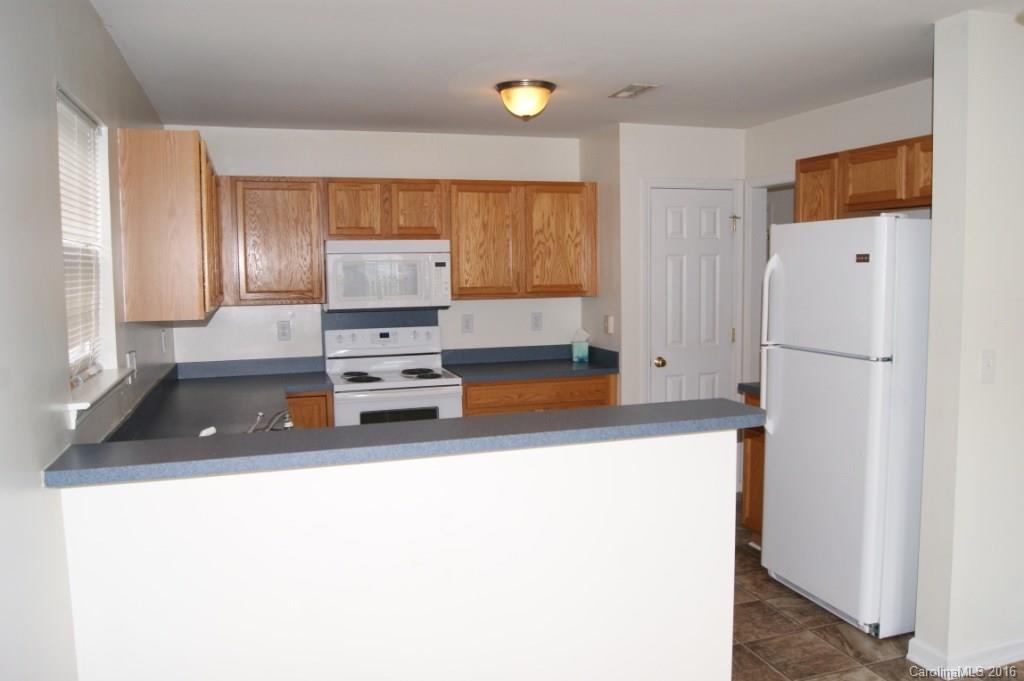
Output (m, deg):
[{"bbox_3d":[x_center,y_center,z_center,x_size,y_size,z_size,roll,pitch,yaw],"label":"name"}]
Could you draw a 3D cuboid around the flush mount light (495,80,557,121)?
[{"bbox_3d":[0.077,-1.154,3.728,0.298,0.175,0.298,-1,5,0],"label":"flush mount light"}]

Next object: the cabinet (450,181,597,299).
[{"bbox_3d":[0.043,-0.658,5.106,1.011,0.750,0.332,-3,5,-18],"label":"cabinet"}]

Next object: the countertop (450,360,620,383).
[{"bbox_3d":[0.103,0.194,5.045,1.034,0.040,0.620,-3,5,-18],"label":"countertop"}]

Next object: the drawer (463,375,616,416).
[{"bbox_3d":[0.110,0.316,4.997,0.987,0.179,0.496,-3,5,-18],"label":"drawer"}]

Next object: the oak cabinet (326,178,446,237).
[{"bbox_3d":[-0.803,-0.809,4.821,0.761,0.372,0.332,-3,5,-18],"label":"oak cabinet"}]

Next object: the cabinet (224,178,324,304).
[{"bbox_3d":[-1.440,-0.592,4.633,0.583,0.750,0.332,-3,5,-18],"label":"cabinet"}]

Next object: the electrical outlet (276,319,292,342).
[{"bbox_3d":[-1.436,-0.055,4.848,0.070,0.117,0.012,-3,5,-18],"label":"electrical outlet"}]

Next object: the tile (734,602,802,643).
[{"bbox_3d":[1.052,1.229,3.342,0.319,0.010,0.320,-3,5,-18],"label":"tile"}]

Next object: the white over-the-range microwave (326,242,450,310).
[{"bbox_3d":[-0.792,-0.414,4.850,0.759,0.415,0.385,-2,6,-18],"label":"white over-the-range microwave"}]

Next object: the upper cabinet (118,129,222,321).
[{"bbox_3d":[-1.623,-0.519,3.768,0.325,0.763,1.454,-2,5,-18],"label":"upper cabinet"}]

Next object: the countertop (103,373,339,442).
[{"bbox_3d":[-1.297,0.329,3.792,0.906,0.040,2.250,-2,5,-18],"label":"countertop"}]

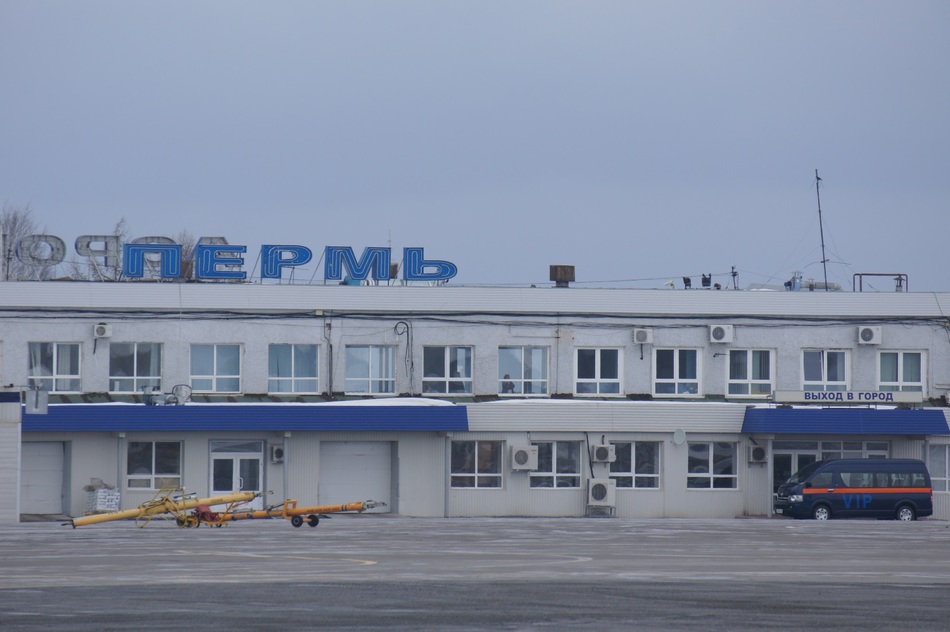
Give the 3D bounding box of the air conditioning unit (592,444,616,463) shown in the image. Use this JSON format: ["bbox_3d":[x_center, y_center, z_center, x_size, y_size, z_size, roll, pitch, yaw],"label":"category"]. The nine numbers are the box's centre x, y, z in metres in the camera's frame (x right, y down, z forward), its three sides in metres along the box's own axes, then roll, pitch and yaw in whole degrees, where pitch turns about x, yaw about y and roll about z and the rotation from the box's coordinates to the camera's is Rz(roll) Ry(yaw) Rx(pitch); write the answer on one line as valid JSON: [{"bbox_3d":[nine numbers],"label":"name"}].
[{"bbox_3d":[4.521,4.850,292.175,0.796,0.591,0.280,1,-1,-23],"label":"air conditioning unit"}]

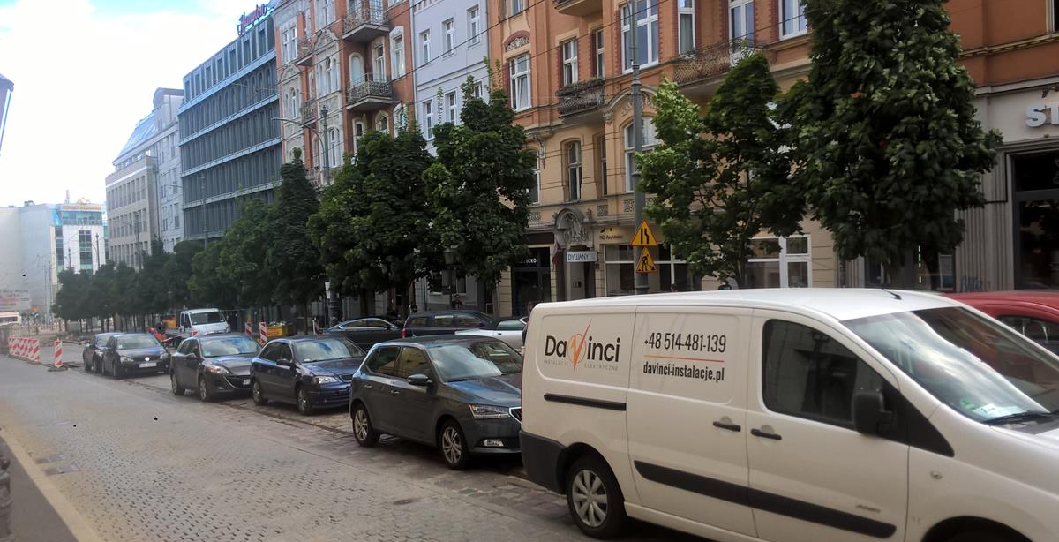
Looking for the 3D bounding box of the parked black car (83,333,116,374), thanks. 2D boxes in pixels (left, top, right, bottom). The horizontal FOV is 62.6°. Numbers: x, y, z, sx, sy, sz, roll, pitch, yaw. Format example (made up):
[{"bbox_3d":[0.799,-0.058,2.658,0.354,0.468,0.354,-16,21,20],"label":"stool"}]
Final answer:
[{"bbox_3d":[-16.800,3.270,35.200,1.770,1.490,4.300,-3,1,-35],"label":"parked black car"}]

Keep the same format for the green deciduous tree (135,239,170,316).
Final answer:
[{"bbox_3d":[-29.500,1.150,68.000,3.100,7.200,3.100,-3,1,-36],"label":"green deciduous tree"}]

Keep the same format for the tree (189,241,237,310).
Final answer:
[{"bbox_3d":[-19.888,1.244,54.738,3.700,6.204,3.700,-3,1,-35],"label":"tree"}]

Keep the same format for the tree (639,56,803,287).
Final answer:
[{"bbox_3d":[4.500,-1.480,20.500,3.800,7.100,3.800,-3,1,-36],"label":"tree"}]

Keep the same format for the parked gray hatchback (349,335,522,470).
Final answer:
[{"bbox_3d":[-0.881,1.565,11.371,1.733,1.467,4.000,-3,0,-35],"label":"parked gray hatchback"}]

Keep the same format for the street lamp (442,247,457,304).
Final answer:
[{"bbox_3d":[-2.797,0.905,30.500,0.500,3.480,0.500,-3,1,-35],"label":"street lamp"}]

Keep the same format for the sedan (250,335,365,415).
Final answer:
[{"bbox_3d":[-4.382,2.053,18.114,1.710,1.430,4.150,-3,0,-35],"label":"sedan"}]

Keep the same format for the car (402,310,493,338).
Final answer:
[{"bbox_3d":[-1.450,1.970,26.300,4.600,1.480,1.800,-3,0,28],"label":"car"}]

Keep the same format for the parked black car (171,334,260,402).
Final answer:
[{"bbox_3d":[-7.500,2.290,21.400,1.770,1.490,4.460,-3,1,-35],"label":"parked black car"}]

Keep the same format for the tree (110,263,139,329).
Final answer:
[{"bbox_3d":[-35.600,2.250,76.500,2.900,6.100,2.900,-3,1,-36],"label":"tree"}]

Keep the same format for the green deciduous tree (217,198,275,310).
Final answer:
[{"bbox_3d":[-15.760,-0.099,48.823,4.200,8.065,4.200,-3,1,-35],"label":"green deciduous tree"}]

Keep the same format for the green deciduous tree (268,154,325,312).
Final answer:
[{"bbox_3d":[-11.300,-1.150,42.700,3.200,9.100,3.200,-3,1,-36],"label":"green deciduous tree"}]

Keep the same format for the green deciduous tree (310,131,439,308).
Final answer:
[{"bbox_3d":[-6.312,-1.357,35.286,5.200,8.695,5.000,-3,1,-35],"label":"green deciduous tree"}]

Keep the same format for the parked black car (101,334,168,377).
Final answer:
[{"bbox_3d":[-14.300,2.990,31.500,1.780,1.490,4.220,-3,1,-35],"label":"parked black car"}]

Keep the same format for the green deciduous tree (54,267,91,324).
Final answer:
[{"bbox_3d":[-51.200,3.050,97.500,4.200,6.900,4.200,-3,1,-36],"label":"green deciduous tree"}]

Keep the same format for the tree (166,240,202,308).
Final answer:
[{"bbox_3d":[-23.707,1.280,60.210,3.400,6.893,3.400,-3,1,-35],"label":"tree"}]

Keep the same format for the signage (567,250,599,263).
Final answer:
[{"bbox_3d":[1.780,-0.490,29.400,1.300,0.400,0.120,-3,1,-36],"label":"signage"}]

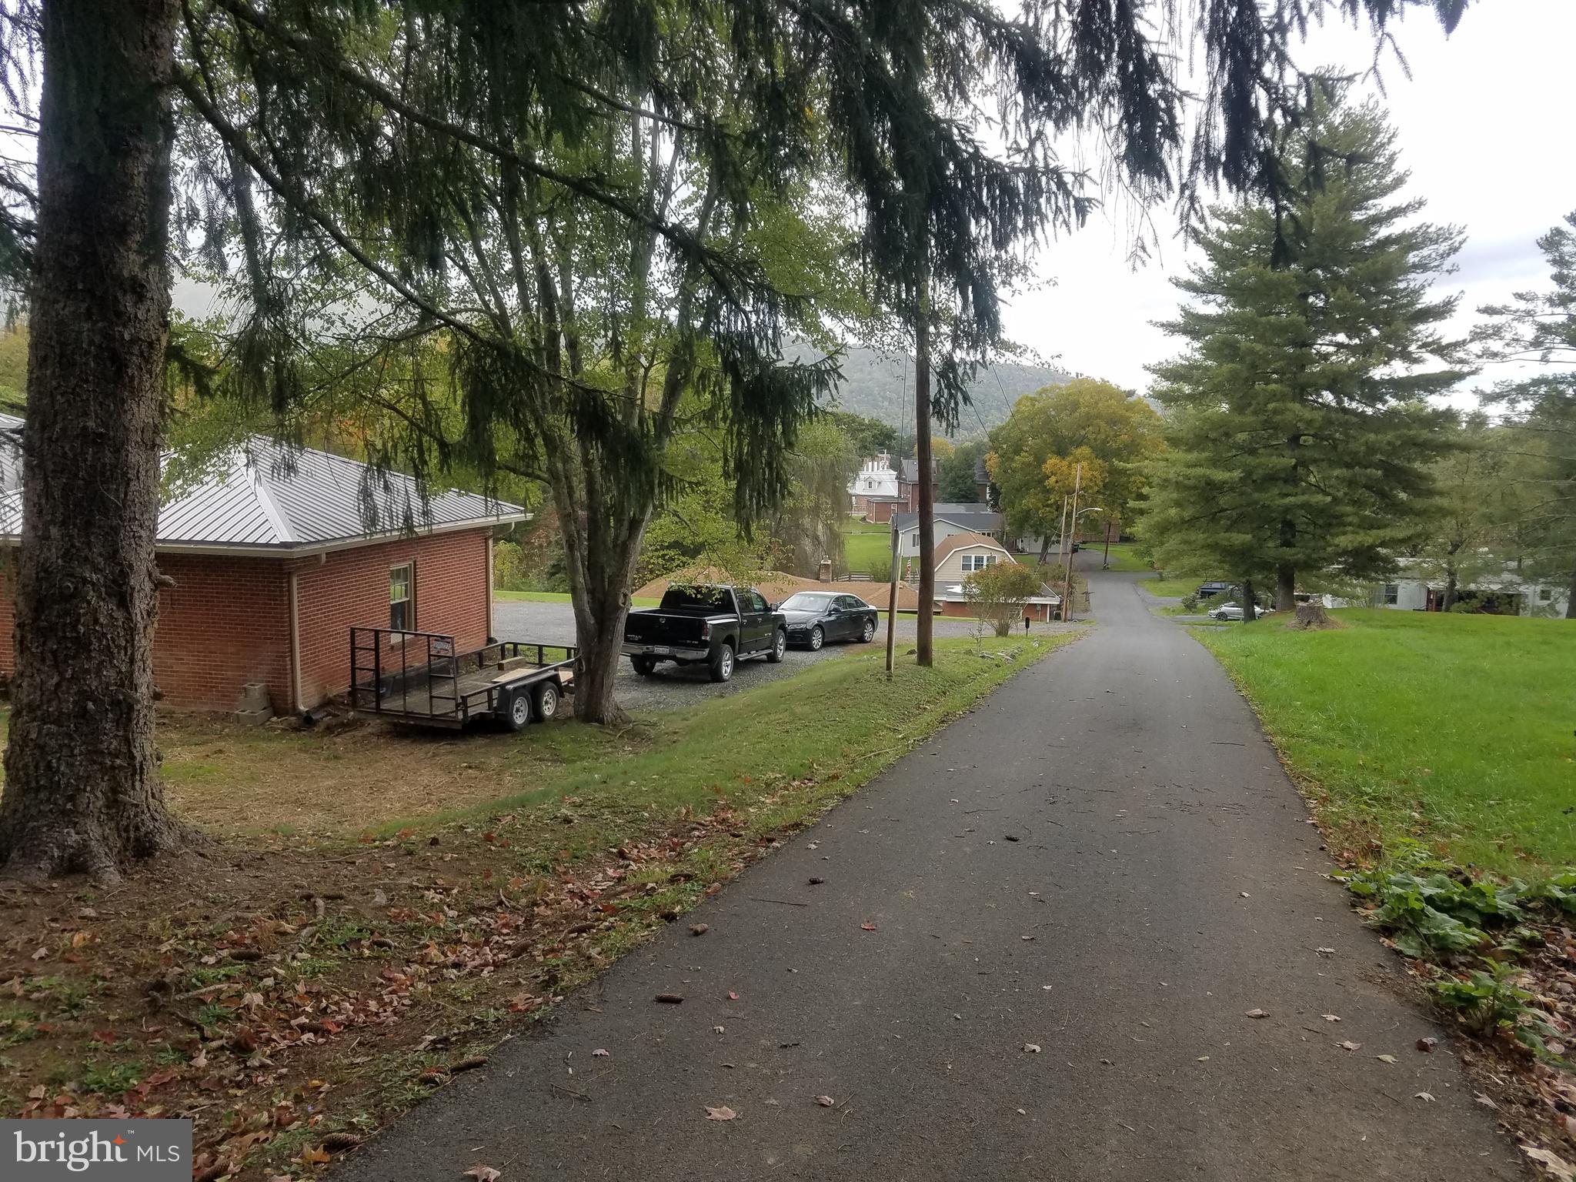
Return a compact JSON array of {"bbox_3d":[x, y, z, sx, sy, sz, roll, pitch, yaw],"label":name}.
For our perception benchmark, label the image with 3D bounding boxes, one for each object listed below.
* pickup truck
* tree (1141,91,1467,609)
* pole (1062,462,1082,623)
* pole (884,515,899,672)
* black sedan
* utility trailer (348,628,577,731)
[{"bbox_3d":[-1.614,0.759,25.909,2.040,1.920,5.700,4,4,17],"label":"pickup truck"},{"bbox_3d":[18.850,-8.806,43.304,11.940,18.800,12.000,1,7,0],"label":"tree"},{"bbox_3d":[16.194,-2.679,67.429,0.280,9.200,0.280,4,7,0],"label":"pole"},{"bbox_3d":[1.526,0.045,17.325,0.150,2.450,0.150,3,-6,0],"label":"pole"},{"bbox_3d":[0.794,0.778,32.324,1.880,1.460,4.920,3,4,31],"label":"black sedan"},{"bbox_3d":[-4.764,1.160,19.822,2.350,1.570,5.400,4,6,17],"label":"utility trailer"}]

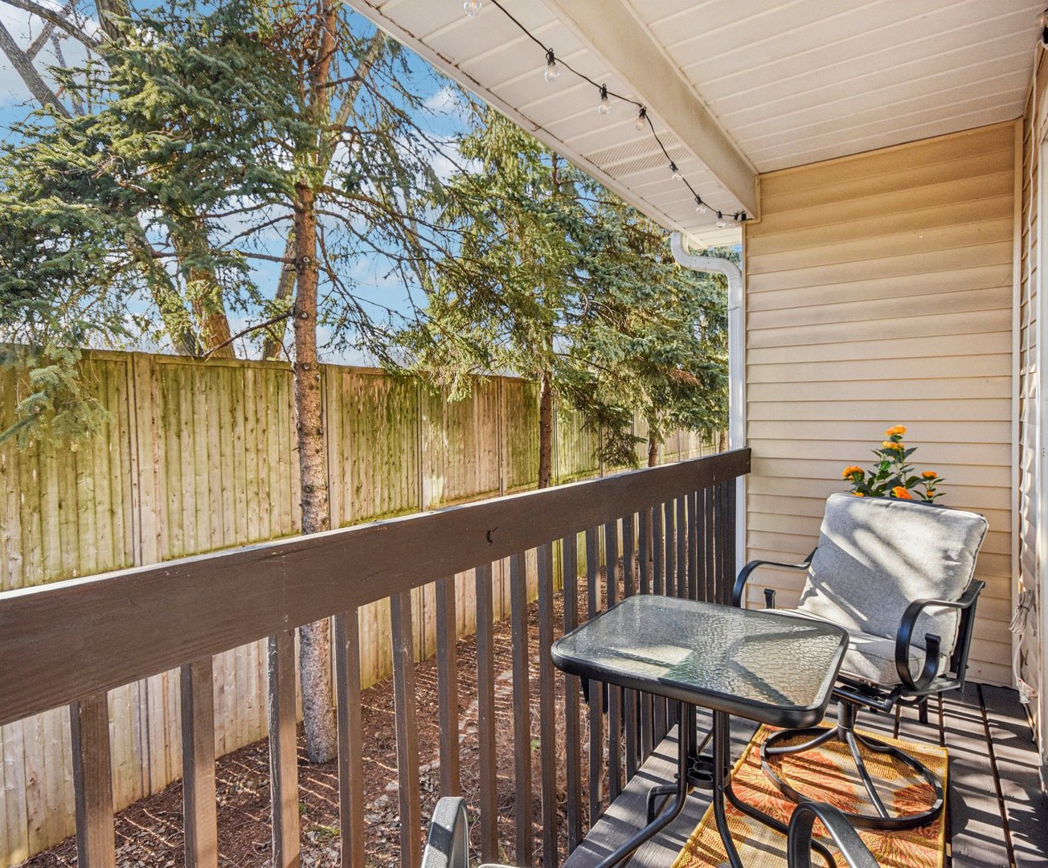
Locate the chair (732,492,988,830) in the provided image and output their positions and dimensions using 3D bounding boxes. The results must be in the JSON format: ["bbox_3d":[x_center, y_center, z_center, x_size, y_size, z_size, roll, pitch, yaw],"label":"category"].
[{"bbox_3d":[1.148,0.714,2.141,0.660,0.910,0.655,-2,1,-29],"label":"chair"}]

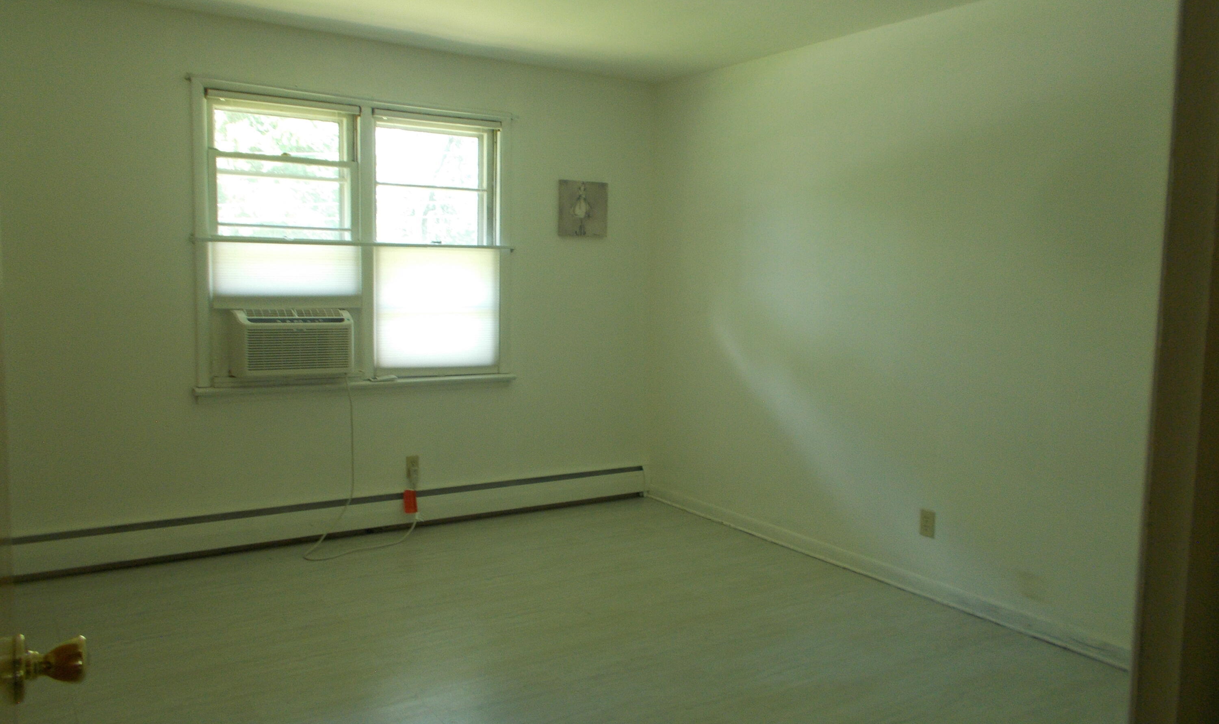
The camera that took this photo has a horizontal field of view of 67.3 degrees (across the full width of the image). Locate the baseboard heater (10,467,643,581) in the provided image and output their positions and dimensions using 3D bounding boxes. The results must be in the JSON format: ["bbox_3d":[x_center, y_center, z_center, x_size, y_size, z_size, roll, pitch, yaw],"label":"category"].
[{"bbox_3d":[-1.152,0.770,4.644,3.255,0.177,0.065,-3,7,-33],"label":"baseboard heater"}]

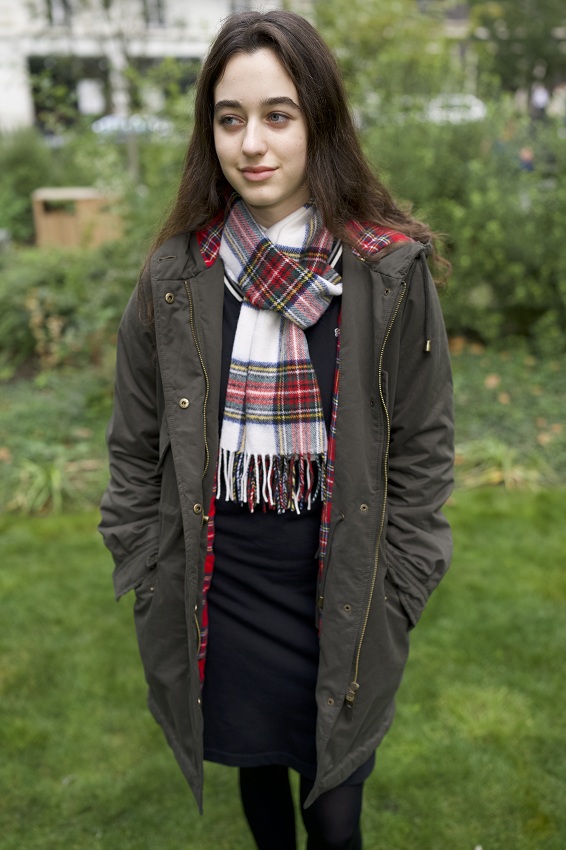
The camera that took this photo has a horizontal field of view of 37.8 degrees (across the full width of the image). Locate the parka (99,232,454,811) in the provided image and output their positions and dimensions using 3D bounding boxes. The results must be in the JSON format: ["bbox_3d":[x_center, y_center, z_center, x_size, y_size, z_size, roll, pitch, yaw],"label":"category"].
[{"bbox_3d":[-0.009,0.141,1.360,0.550,0.960,0.320,-1,20,4],"label":"parka"}]

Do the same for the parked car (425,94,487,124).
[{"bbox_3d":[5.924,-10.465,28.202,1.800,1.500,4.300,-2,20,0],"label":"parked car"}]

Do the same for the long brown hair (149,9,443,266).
[{"bbox_3d":[0.009,-0.392,1.161,0.390,0.360,0.260,3,21,15],"label":"long brown hair"}]

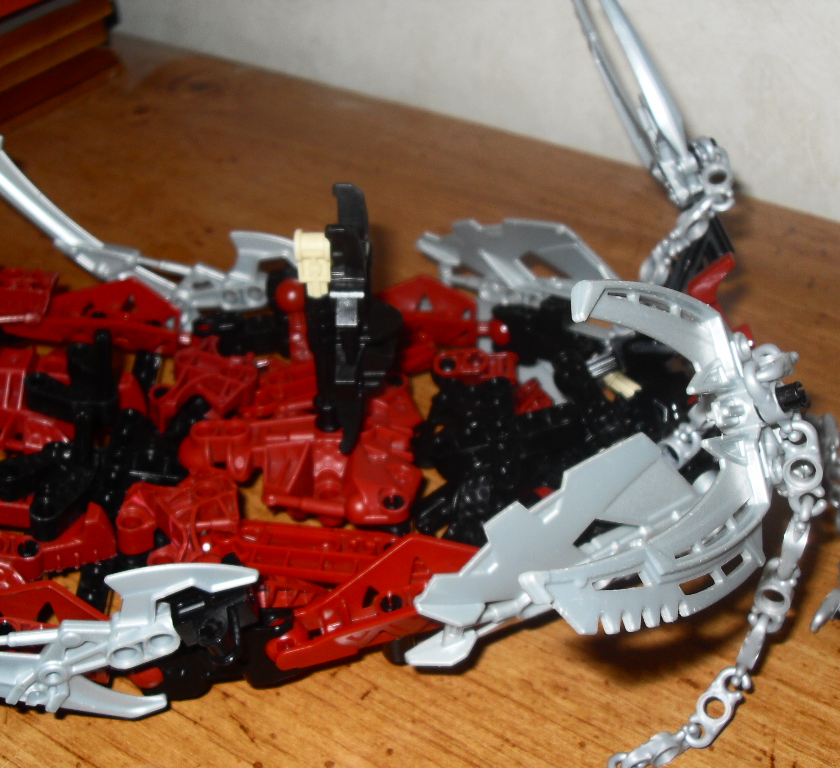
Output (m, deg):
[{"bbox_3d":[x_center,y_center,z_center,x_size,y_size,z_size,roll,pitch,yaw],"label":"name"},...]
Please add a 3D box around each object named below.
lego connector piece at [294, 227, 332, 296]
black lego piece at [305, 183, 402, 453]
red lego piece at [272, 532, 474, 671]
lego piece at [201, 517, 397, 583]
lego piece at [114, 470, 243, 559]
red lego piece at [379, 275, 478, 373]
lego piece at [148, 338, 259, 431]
[{"bbox_3d":[-0.024,-0.027,0.247,0.008,0.015,0.008,0,40,0],"label":"lego connector piece"},{"bbox_3d":[-0.015,-0.014,0.263,0.020,0.070,0.024,0,40,0],"label":"black lego piece"},{"bbox_3d":[-0.011,0.050,0.254,0.050,0.015,0.021,-15,42,-13],"label":"red lego piece"},{"bbox_3d":[-0.028,0.040,0.267,0.048,0.010,0.017,1,41,5],"label":"lego piece"},{"bbox_3d":[-0.061,0.033,0.276,0.030,0.013,0.021,-5,40,-2],"label":"lego piece"},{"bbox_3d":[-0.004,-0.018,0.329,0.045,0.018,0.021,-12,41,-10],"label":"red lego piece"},{"bbox_3d":[-0.062,0.000,0.314,0.030,0.013,0.023,-10,41,-7],"label":"lego piece"}]

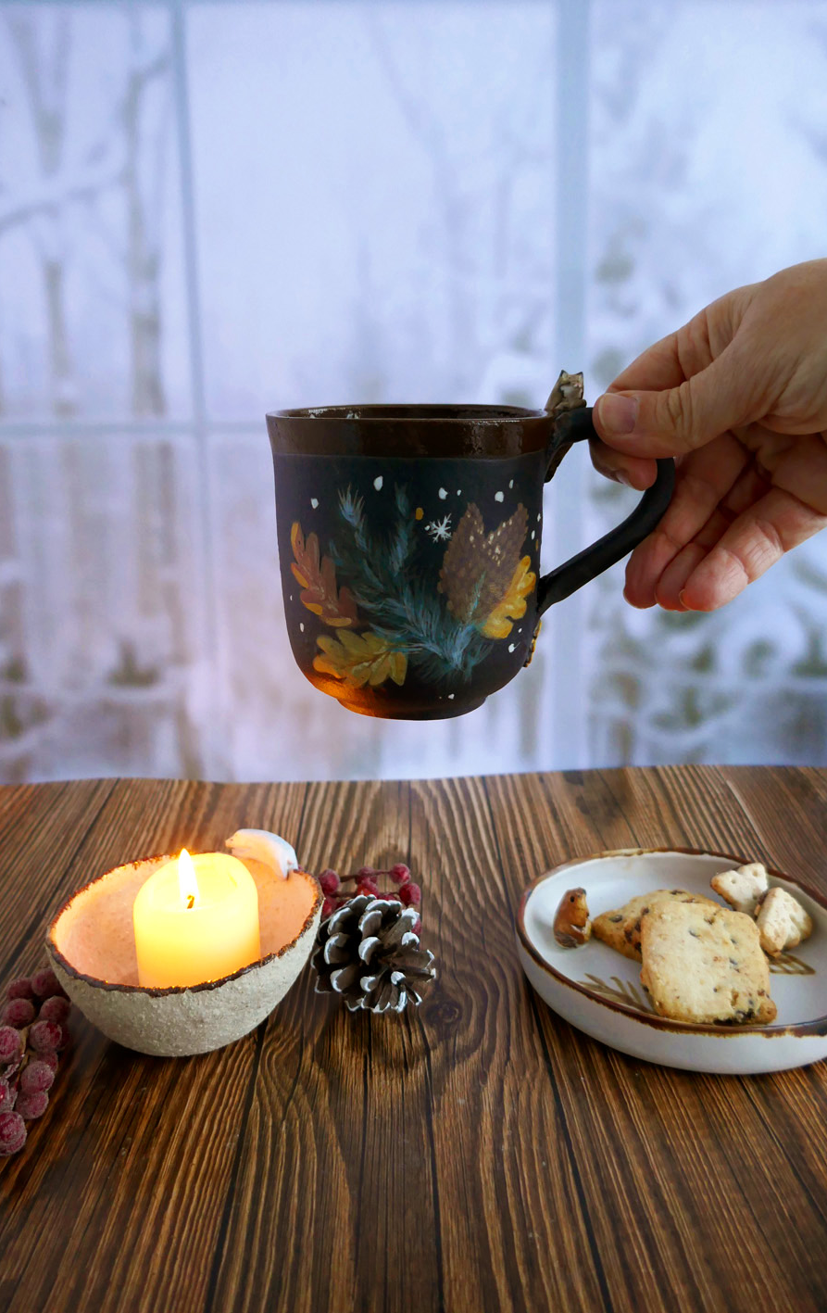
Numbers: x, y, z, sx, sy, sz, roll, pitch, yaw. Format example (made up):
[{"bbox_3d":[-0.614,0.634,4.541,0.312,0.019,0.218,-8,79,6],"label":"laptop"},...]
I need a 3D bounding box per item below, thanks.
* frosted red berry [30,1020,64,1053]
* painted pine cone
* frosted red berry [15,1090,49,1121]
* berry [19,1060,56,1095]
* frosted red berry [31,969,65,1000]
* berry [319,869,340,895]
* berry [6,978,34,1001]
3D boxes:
[{"bbox_3d":[-0.134,0.138,0.332,0.011,0.012,0.011,0,18,0],"label":"frosted red berry"},{"bbox_3d":[-0.016,0.122,0.374,0.051,0.045,0.049,0,18,0],"label":"painted pine cone"},{"bbox_3d":[-0.132,0.155,0.316,0.011,0.011,0.011,0,18,0],"label":"frosted red berry"},{"bbox_3d":[-0.130,0.146,0.316,0.011,0.011,0.011,0,18,0],"label":"berry"},{"bbox_3d":[-0.146,0.131,0.364,0.012,0.012,0.012,0,18,0],"label":"frosted red berry"},{"bbox_3d":[-0.041,0.110,0.442,0.011,0.011,0.011,0,18,0],"label":"berry"},{"bbox_3d":[-0.159,0.136,0.369,0.011,0.011,0.011,0,18,0],"label":"berry"}]

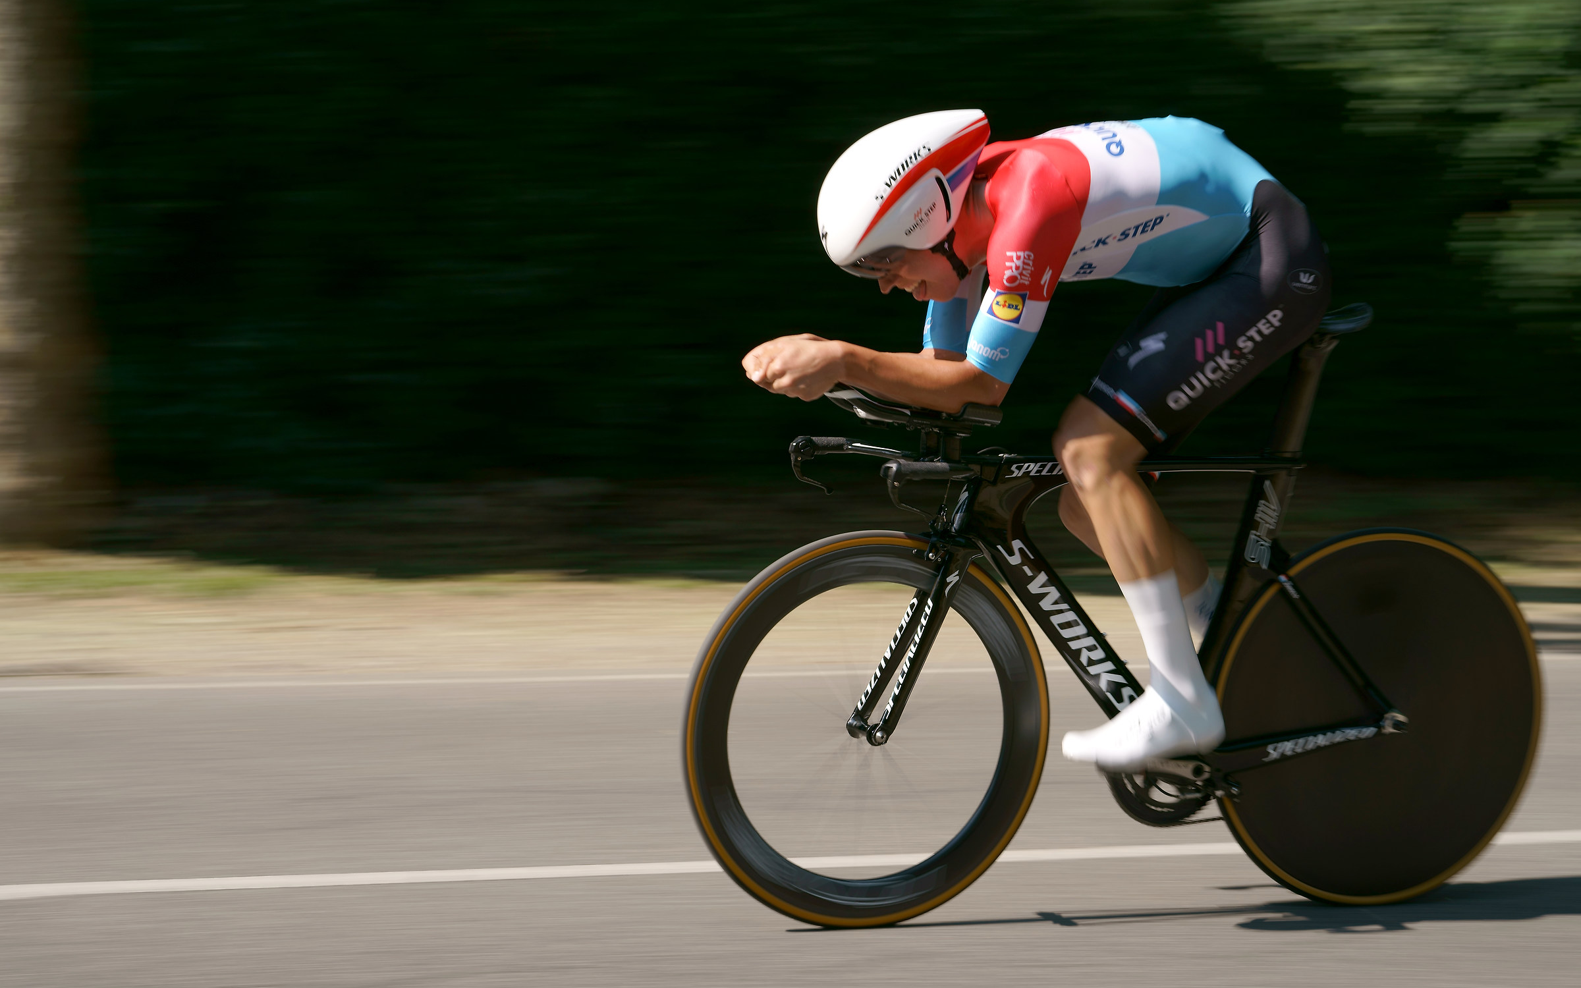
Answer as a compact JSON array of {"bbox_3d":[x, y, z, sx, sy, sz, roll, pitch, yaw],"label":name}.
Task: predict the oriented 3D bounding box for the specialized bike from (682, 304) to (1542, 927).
[{"bbox_3d":[0.594,0.201,7.574,1.650,1.065,0.420,0,6,-22],"label":"specialized bike"}]

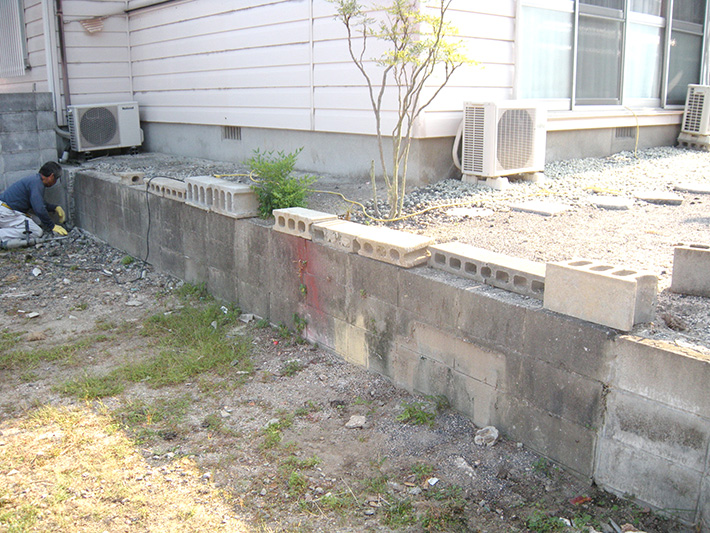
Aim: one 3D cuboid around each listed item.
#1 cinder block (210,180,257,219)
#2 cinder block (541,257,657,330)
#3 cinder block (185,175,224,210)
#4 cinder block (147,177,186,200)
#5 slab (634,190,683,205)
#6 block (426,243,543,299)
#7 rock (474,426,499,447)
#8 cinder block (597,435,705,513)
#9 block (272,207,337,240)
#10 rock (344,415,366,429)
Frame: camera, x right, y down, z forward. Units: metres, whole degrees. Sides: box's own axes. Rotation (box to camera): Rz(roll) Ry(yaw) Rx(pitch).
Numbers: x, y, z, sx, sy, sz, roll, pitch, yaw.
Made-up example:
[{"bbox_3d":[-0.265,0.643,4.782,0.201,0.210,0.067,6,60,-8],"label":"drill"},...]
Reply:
[{"bbox_3d":[-0.859,-0.474,5.098,0.190,0.190,0.390,-11,18,-36],"label":"cinder block"},{"bbox_3d":[0.954,0.102,2.813,0.150,0.190,0.390,-12,18,-39],"label":"cinder block"},{"bbox_3d":[-1.100,-0.549,5.395,0.190,0.190,0.390,-11,18,-38],"label":"cinder block"},{"bbox_3d":[-1.466,-0.625,5.890,0.190,0.095,0.790,-11,18,-36],"label":"cinder block"},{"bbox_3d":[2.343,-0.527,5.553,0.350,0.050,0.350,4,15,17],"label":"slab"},{"bbox_3d":[0.679,0.016,3.333,0.190,0.100,0.790,-11,18,-36],"label":"block"},{"bbox_3d":[0.569,0.735,3.105,0.098,0.065,0.080,0,14,0],"label":"rock"},{"bbox_3d":[1.115,0.764,2.673,0.120,0.195,0.395,-11,18,-38],"label":"cinder block"},{"bbox_3d":[-0.303,-0.265,4.381,0.190,0.117,0.390,-12,18,-40],"label":"block"},{"bbox_3d":[0.003,0.707,3.265,0.095,0.035,0.070,0,14,0],"label":"rock"}]

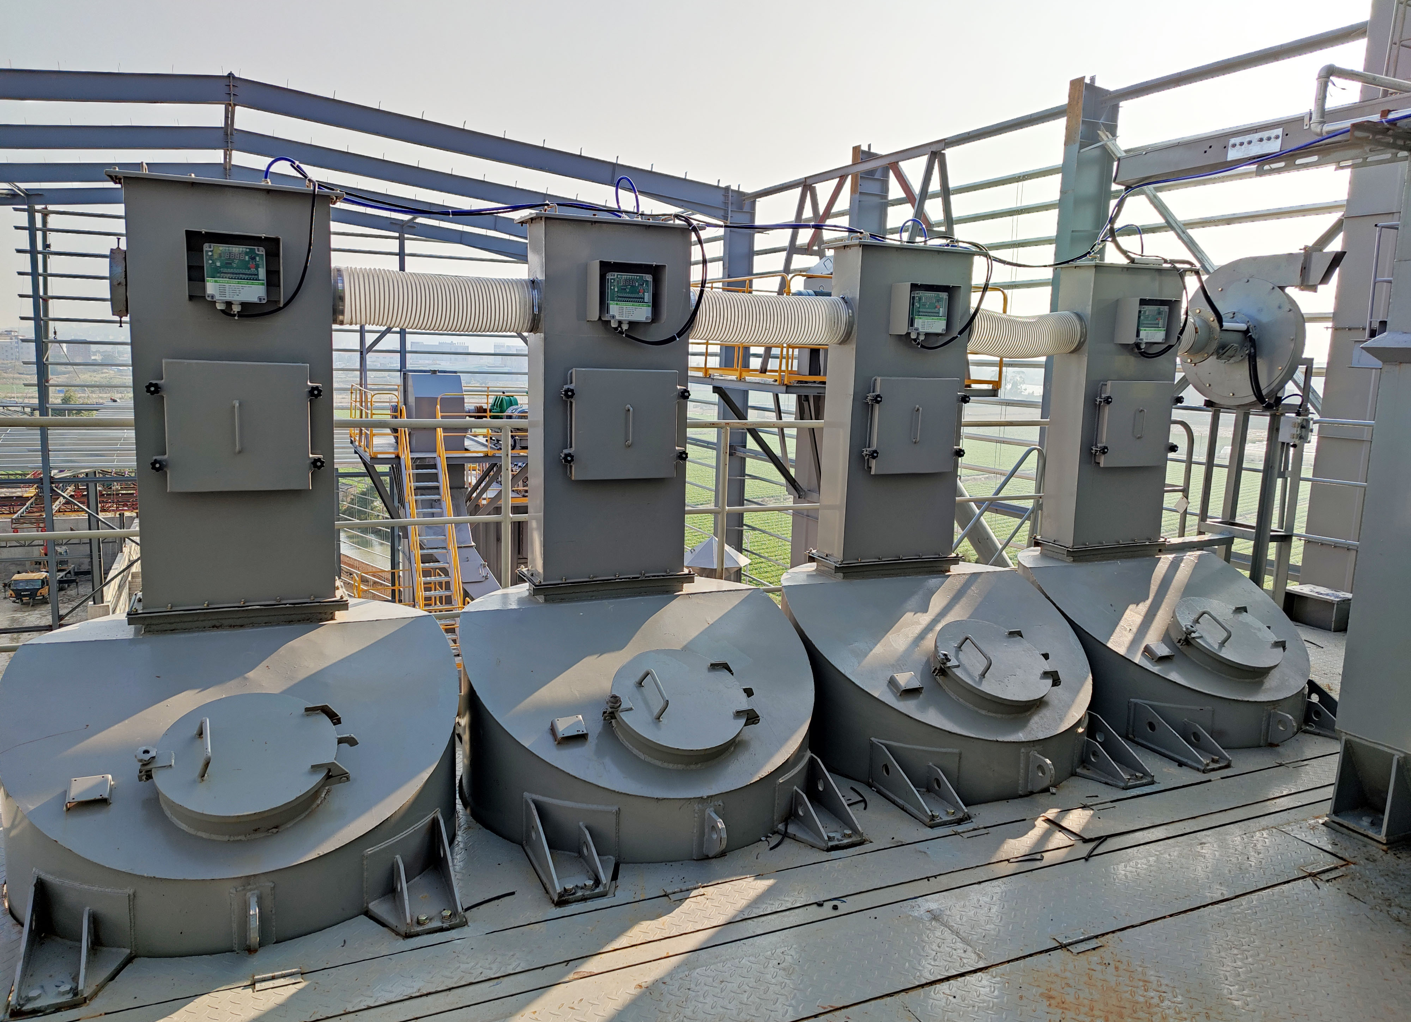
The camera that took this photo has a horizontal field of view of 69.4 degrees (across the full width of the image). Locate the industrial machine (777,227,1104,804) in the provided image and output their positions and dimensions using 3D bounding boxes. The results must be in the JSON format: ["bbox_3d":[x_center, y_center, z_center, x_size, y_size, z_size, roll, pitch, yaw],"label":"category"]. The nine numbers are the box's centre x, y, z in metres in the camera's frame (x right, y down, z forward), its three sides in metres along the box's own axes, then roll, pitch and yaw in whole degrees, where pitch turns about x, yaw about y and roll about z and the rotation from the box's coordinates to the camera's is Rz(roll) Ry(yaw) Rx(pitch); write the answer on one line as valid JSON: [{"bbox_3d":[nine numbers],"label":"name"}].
[{"bbox_3d":[0.985,-0.072,4.177,1.311,2.069,1.432,-2,10,-25],"label":"industrial machine"}]

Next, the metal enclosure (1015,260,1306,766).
[{"bbox_3d":[2.167,-0.121,4.719,1.311,2.069,1.432,-2,10,-25],"label":"metal enclosure"}]

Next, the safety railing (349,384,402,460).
[{"bbox_3d":[-6.776,-1.896,20.905,0.670,1.220,4.100,-2,10,-25],"label":"safety railing"}]

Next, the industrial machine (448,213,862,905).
[{"bbox_3d":[-0.217,-0.022,3.627,1.311,2.069,1.432,-2,10,-25],"label":"industrial machine"}]

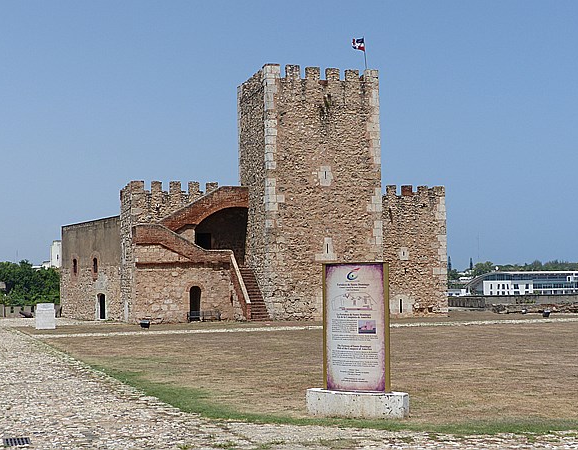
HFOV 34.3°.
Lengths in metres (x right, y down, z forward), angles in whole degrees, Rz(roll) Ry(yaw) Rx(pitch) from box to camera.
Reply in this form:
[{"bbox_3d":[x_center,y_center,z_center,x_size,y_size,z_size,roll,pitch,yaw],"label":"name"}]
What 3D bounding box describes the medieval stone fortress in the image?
[{"bbox_3d":[-3.413,-1.506,74.776,27.340,17.800,21.048,0,-4,-17],"label":"medieval stone fortress"}]

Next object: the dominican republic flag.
[{"bbox_3d":[4.898,-12.756,66.256,1.100,1.020,0.400,0,-4,-14],"label":"dominican republic flag"}]

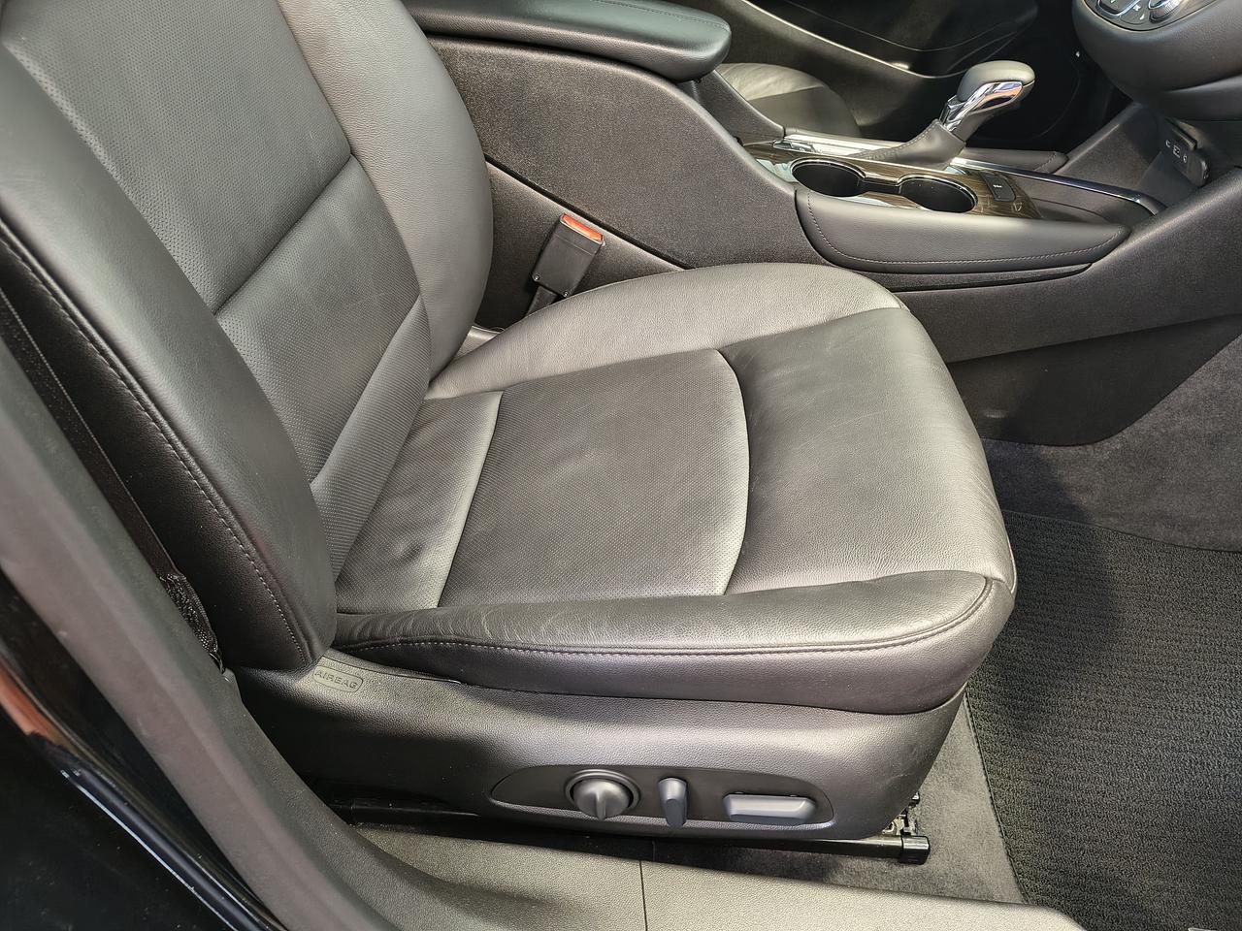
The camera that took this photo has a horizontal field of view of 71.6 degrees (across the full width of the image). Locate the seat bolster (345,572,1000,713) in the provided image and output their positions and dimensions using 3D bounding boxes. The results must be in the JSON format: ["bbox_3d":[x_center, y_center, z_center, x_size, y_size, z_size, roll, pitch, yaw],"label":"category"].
[{"bbox_3d":[0.028,0.118,0.680,0.515,0.118,0.115,1,40,4],"label":"seat bolster"}]

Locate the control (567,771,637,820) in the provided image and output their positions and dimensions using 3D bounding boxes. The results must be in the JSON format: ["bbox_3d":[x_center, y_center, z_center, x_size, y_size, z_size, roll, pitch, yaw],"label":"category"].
[{"bbox_3d":[-0.015,0.266,0.690,0.052,0.050,0.027,7,36,-1],"label":"control"}]

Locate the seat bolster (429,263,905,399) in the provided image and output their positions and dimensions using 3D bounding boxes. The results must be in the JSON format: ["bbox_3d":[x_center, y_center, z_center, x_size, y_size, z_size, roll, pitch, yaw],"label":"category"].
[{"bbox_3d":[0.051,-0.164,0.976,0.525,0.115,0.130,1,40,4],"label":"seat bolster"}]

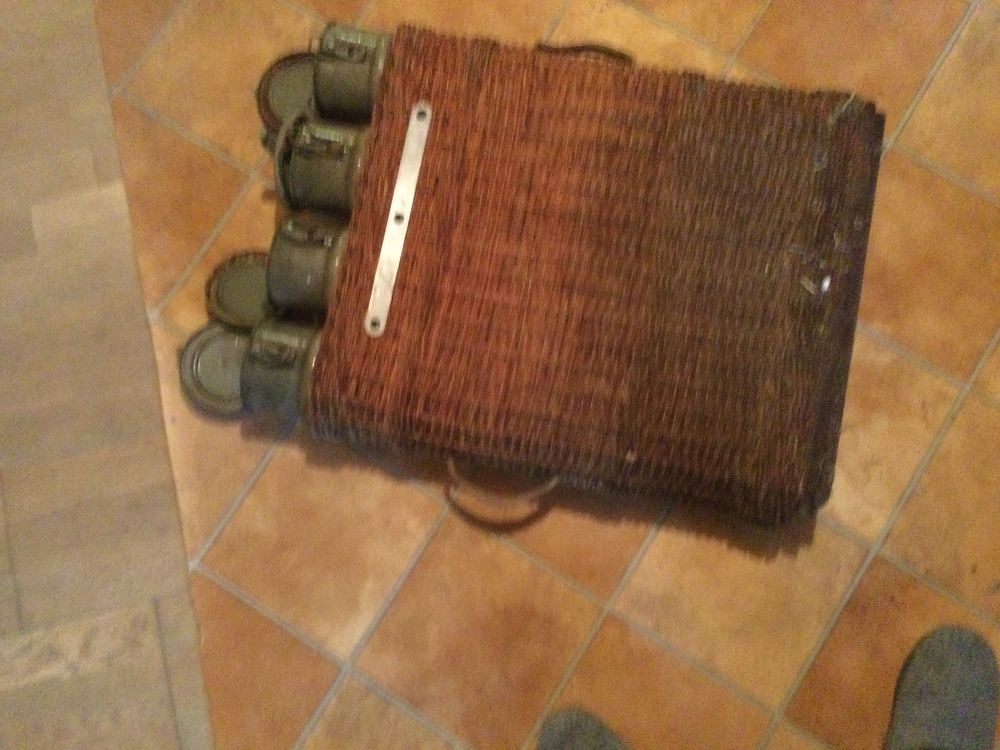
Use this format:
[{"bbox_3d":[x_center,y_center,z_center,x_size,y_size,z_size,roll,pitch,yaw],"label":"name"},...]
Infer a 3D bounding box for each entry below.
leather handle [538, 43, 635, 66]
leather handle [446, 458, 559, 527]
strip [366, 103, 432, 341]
[{"bbox_3d":[0.089,-0.335,0.967,0.112,0.023,0.040,11,82,5],"label":"leather handle"},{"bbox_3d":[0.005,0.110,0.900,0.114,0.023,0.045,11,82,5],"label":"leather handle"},{"bbox_3d":[-0.103,-0.160,0.910,0.020,0.003,0.247,11,82,5],"label":"strip"}]

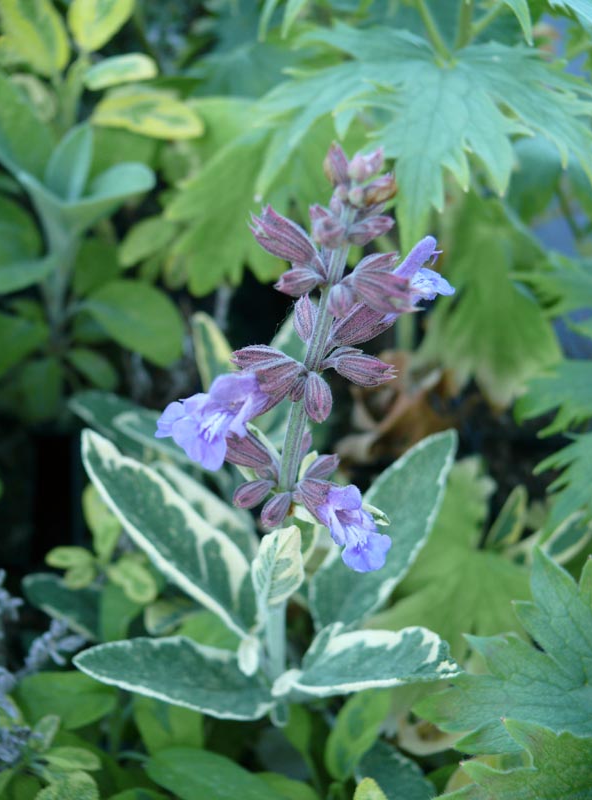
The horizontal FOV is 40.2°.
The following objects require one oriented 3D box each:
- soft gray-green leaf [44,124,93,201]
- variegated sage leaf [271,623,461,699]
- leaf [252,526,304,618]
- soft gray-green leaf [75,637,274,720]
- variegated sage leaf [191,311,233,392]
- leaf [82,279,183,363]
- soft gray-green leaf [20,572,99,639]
[{"bbox_3d":[-0.114,-0.119,0.407,0.023,0.037,0.012,3,8,-11],"label":"soft gray-green leaf"},{"bbox_3d":[0.022,0.085,0.260,0.060,0.013,0.023,-7,44,4],"label":"variegated sage leaf"},{"bbox_3d":[-0.005,0.052,0.245,0.015,0.032,0.010,14,18,7],"label":"leaf"},{"bbox_3d":[-0.039,0.089,0.259,0.063,0.010,0.023,11,43,-6],"label":"soft gray-green leaf"},{"bbox_3d":[-0.033,-0.017,0.333,0.017,0.040,0.010,-18,8,-20],"label":"variegated sage leaf"},{"bbox_3d":[-0.084,-0.040,0.420,0.061,0.012,0.031,36,58,9],"label":"leaf"},{"bbox_3d":[-0.090,0.083,0.323,0.040,0.010,0.021,28,55,-7],"label":"soft gray-green leaf"}]

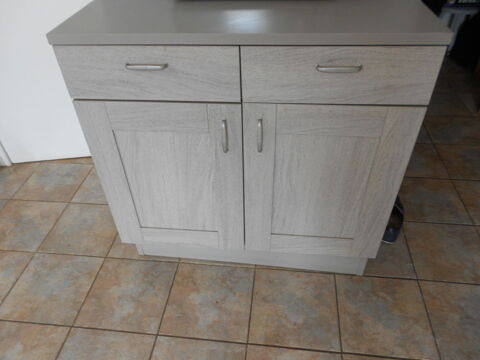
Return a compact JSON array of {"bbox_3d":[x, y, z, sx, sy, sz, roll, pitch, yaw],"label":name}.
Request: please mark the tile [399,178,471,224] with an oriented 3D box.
[{"bbox_3d":[0.867,0.094,1.684,0.301,0.010,0.301,3,40,6],"label":"tile"}]

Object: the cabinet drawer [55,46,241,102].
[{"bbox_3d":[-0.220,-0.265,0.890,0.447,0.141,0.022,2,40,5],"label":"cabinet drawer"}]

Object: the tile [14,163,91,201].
[{"bbox_3d":[-0.955,0.005,1.874,0.302,0.010,0.302,3,40,6],"label":"tile"}]

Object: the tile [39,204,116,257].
[{"bbox_3d":[-0.685,0.214,1.608,0.302,0.010,0.302,3,40,6],"label":"tile"}]

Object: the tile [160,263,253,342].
[{"bbox_3d":[-0.108,0.438,1.311,0.301,0.010,0.301,3,40,6],"label":"tile"}]

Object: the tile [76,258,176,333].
[{"bbox_3d":[-0.414,0.422,1.342,0.302,0.010,0.302,3,40,6],"label":"tile"}]

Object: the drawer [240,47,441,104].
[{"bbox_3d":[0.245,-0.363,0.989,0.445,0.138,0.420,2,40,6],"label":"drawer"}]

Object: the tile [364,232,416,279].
[{"bbox_3d":[0.531,0.269,1.479,0.302,0.010,0.302,3,40,6],"label":"tile"}]

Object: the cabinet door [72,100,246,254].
[{"bbox_3d":[-0.209,0.014,1.120,0.447,0.570,0.022,2,40,5],"label":"cabinet door"}]

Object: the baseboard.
[{"bbox_3d":[0.028,0.272,1.380,0.890,0.150,0.018,4,40,7],"label":"baseboard"}]

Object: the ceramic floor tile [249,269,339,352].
[{"bbox_3d":[0.195,0.452,1.280,0.301,0.010,0.301,3,40,6],"label":"ceramic floor tile"}]

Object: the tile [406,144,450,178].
[{"bbox_3d":[0.902,-0.107,1.913,0.302,0.010,0.302,3,40,6],"label":"tile"}]

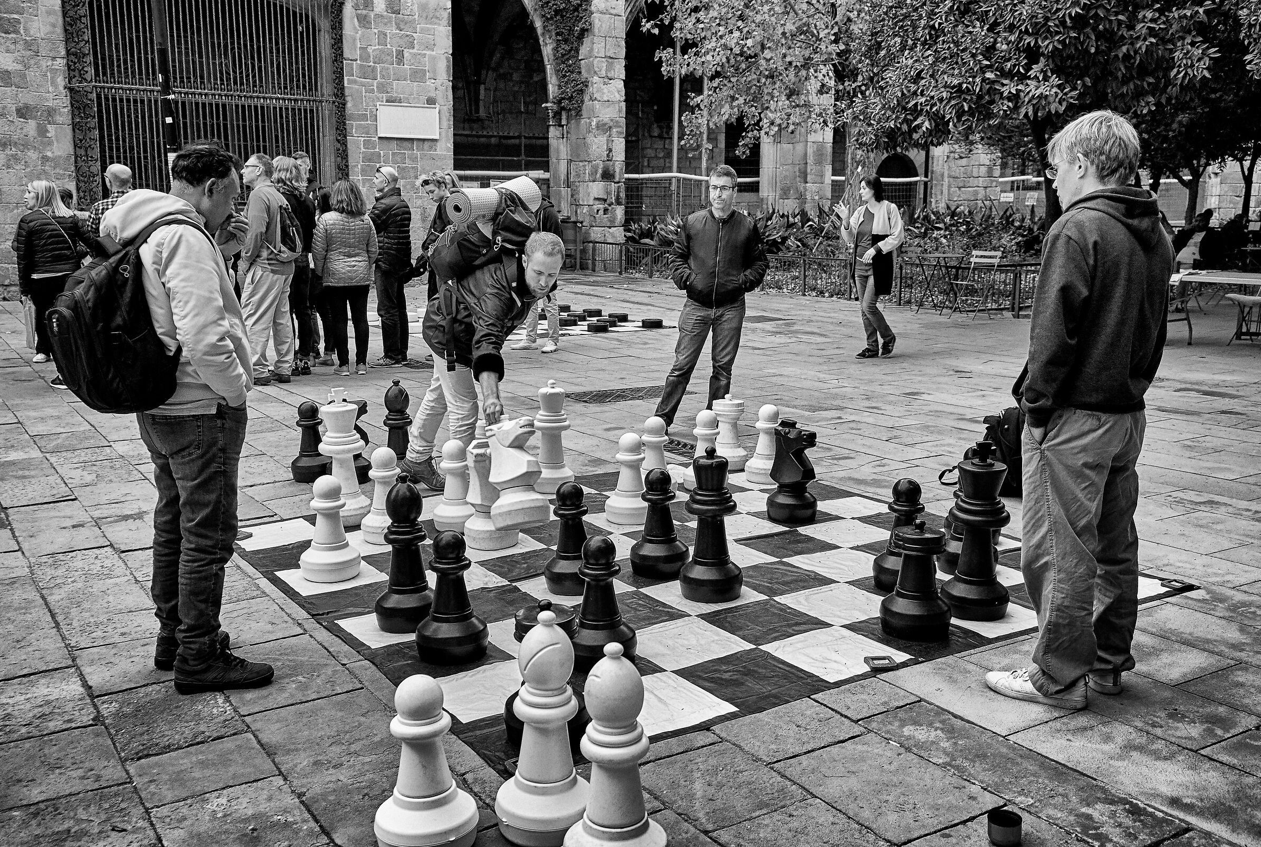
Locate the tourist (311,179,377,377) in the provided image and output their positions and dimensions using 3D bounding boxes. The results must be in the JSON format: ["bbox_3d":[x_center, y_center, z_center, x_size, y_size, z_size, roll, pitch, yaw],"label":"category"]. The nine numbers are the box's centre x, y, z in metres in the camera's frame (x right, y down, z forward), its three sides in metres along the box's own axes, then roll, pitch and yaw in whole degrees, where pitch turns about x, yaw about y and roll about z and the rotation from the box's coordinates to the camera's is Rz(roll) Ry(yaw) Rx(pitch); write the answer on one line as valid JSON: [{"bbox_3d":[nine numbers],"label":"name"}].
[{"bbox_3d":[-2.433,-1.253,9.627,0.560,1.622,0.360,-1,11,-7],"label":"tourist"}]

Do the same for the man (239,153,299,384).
[{"bbox_3d":[-2.930,-1.239,9.101,0.380,1.810,0.490,5,12,25],"label":"man"}]

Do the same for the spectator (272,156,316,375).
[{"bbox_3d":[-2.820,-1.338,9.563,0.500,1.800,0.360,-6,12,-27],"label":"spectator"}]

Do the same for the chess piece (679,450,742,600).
[{"bbox_3d":[0.314,0.371,4.326,0.245,0.583,0.245,0,11,0],"label":"chess piece"}]

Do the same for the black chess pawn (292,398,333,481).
[{"bbox_3d":[-1.802,0.092,6.364,0.242,0.432,0.242,0,10,0],"label":"black chess pawn"}]

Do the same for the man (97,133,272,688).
[{"bbox_3d":[-1.370,-0.014,3.535,0.430,1.660,0.490,-8,13,-37],"label":"man"}]

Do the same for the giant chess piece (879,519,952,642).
[{"bbox_3d":[1.009,0.526,3.954,0.245,0.412,0.245,0,11,0],"label":"giant chess piece"}]

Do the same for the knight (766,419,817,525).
[{"bbox_3d":[0.773,0.216,5.354,0.237,0.477,0.237,6,13,30],"label":"knight"}]

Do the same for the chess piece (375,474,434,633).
[{"bbox_3d":[-0.792,0.443,3.987,0.237,0.546,0.237,0,11,0],"label":"chess piece"}]

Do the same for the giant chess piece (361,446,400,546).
[{"bbox_3d":[-1.124,0.313,5.089,0.243,0.420,0.243,0,11,0],"label":"giant chess piece"}]

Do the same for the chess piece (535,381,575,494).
[{"bbox_3d":[-0.425,0.062,6.074,0.249,0.586,0.249,0,10,0],"label":"chess piece"}]

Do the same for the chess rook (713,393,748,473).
[{"bbox_3d":[0.569,0.047,6.499,0.243,0.415,0.243,0,11,0],"label":"chess rook"}]

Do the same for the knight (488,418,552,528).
[{"bbox_3d":[-0.501,0.207,4.850,0.250,0.480,0.243,-7,3,24],"label":"knight"}]

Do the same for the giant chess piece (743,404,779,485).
[{"bbox_3d":[0.760,0.102,6.263,0.242,0.432,0.242,0,10,0],"label":"giant chess piece"}]

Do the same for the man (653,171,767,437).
[{"bbox_3d":[0.536,-0.794,7.398,0.700,1.751,0.420,1,11,5],"label":"man"}]

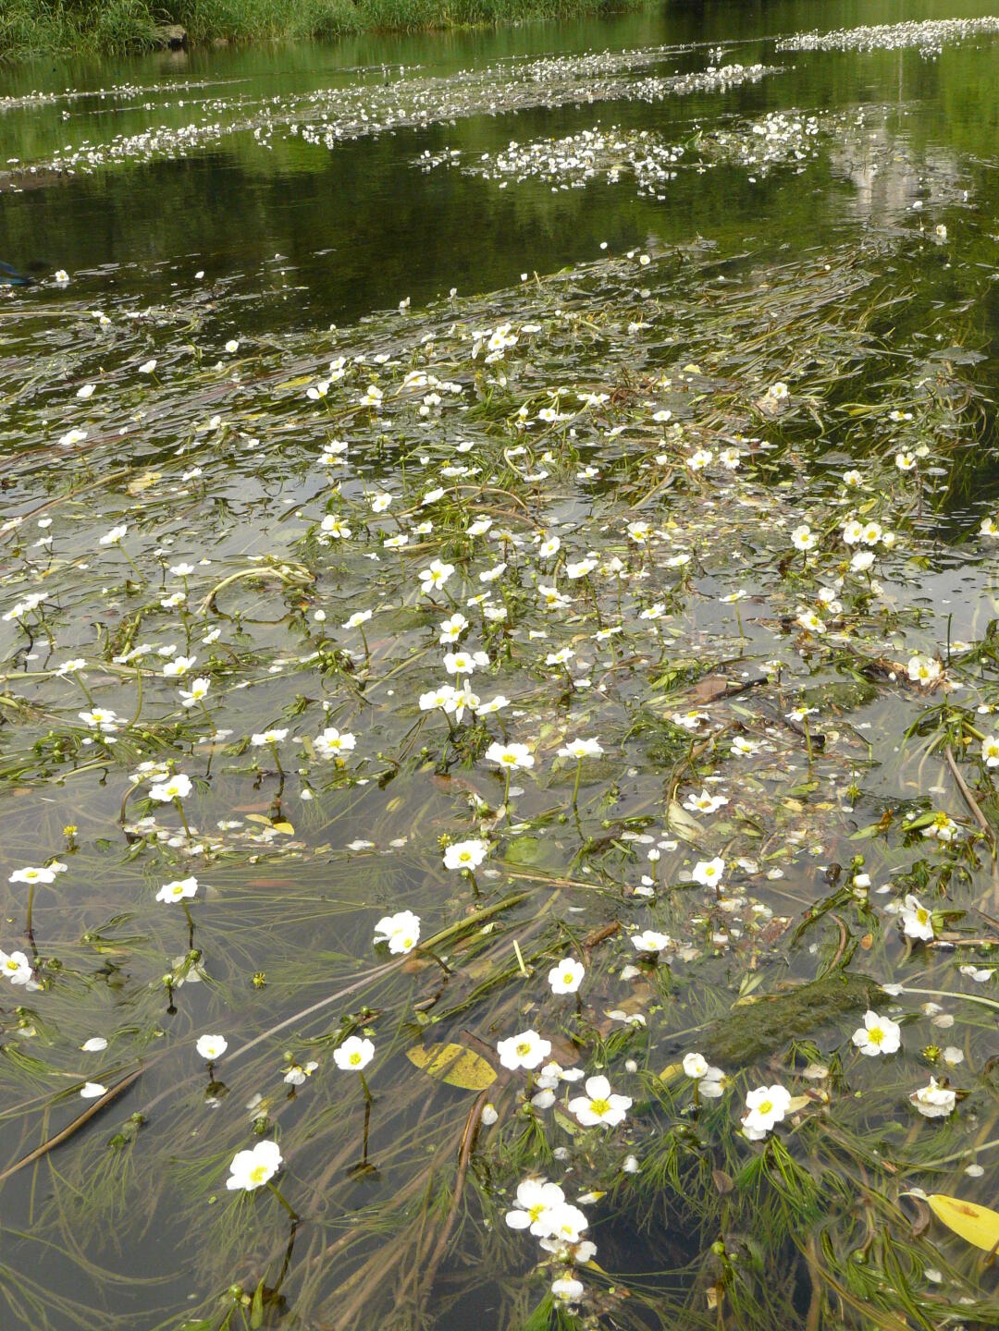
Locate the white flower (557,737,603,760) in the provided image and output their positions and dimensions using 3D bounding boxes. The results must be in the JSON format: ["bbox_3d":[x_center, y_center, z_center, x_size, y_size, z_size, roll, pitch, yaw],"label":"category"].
[{"bbox_3d":[0.057,0.059,1.274,0.033,0.013,0.033,-6,22,4],"label":"white flower"}]

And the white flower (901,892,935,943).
[{"bbox_3d":[0.221,0.134,0.959,0.007,0.023,0.023,30,-1,-25],"label":"white flower"}]

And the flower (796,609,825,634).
[{"bbox_3d":[0.248,-0.034,1.447,0.025,0.007,0.025,30,33,8],"label":"flower"}]

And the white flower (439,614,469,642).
[{"bbox_3d":[-0.036,-0.029,1.417,0.023,0.007,0.023,-11,52,15],"label":"white flower"}]

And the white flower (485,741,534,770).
[{"bbox_3d":[0.006,0.056,1.132,0.029,0.009,0.029,1,22,0],"label":"white flower"}]

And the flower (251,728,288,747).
[{"bbox_3d":[-0.160,0.051,1.258,0.026,0.005,0.026,-13,17,-8],"label":"flower"}]

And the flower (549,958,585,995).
[{"bbox_3d":[0.038,0.177,1.033,0.021,0.007,0.021,-4,60,7],"label":"flower"}]

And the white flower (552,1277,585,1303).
[{"bbox_3d":[0.029,0.259,0.749,0.012,0.006,0.012,-2,22,1],"label":"white flower"}]

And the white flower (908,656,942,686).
[{"bbox_3d":[0.342,0.004,1.453,0.027,0.011,0.027,3,53,13],"label":"white flower"}]

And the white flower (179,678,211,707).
[{"bbox_3d":[-0.218,0.019,1.297,0.022,0.007,0.022,-34,40,-8],"label":"white flower"}]

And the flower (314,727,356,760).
[{"bbox_3d":[-0.113,0.053,1.243,0.028,0.009,0.028,3,35,-5],"label":"flower"}]

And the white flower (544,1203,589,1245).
[{"bbox_3d":[0.027,0.226,0.731,0.018,0.006,0.018,5,35,-3],"label":"white flower"}]

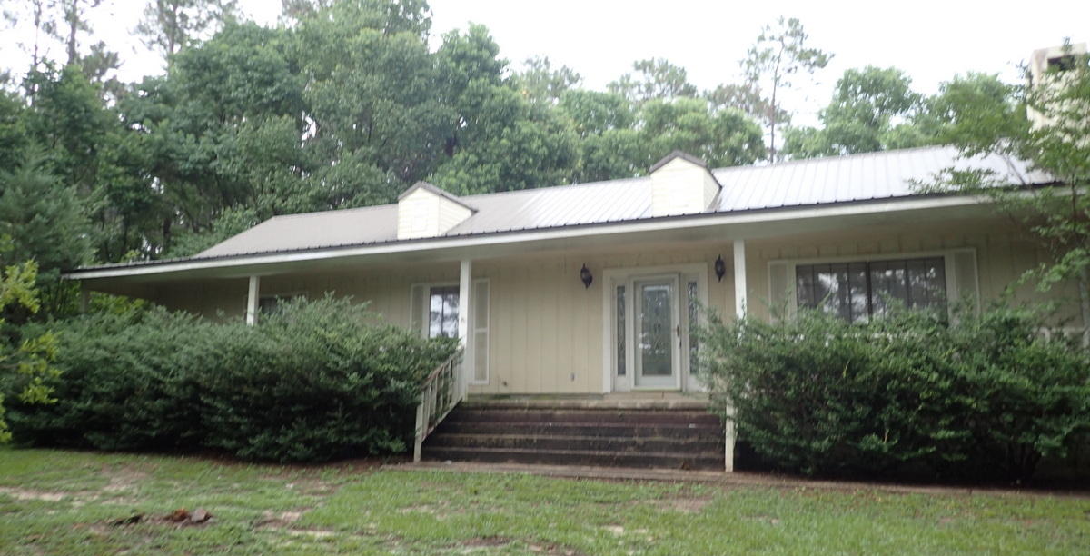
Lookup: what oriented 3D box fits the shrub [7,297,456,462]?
[{"bbox_3d":[-5.965,1.868,14.118,9.185,2.508,2.138,-4,-11,24],"label":"shrub"}]

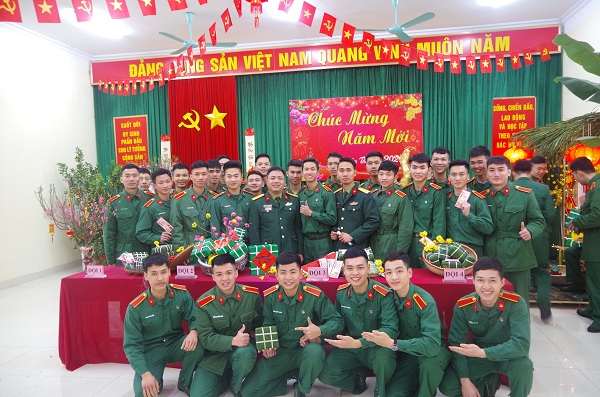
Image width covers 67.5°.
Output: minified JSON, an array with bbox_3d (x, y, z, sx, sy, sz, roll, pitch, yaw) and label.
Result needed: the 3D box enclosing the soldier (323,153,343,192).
[{"bbox_3d":[0.378,0.387,4.785,0.480,1.750,0.290,-1,2,5],"label":"soldier"}]

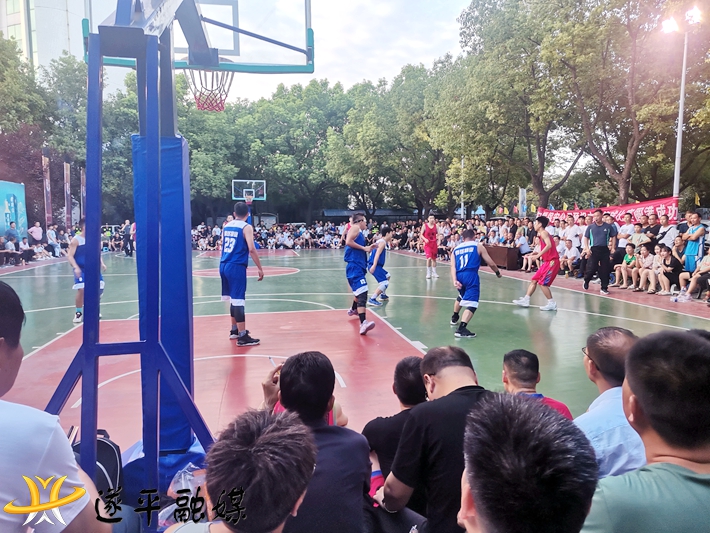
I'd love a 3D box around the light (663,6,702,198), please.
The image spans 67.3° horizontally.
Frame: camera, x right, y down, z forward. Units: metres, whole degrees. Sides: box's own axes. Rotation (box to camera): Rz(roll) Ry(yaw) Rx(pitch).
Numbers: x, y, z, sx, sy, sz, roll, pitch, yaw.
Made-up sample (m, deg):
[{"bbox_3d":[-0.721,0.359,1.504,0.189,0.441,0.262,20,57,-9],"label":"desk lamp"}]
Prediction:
[{"bbox_3d":[8.476,-3.100,14.037,0.500,6.900,1.100,-1,5,-10],"label":"light"}]

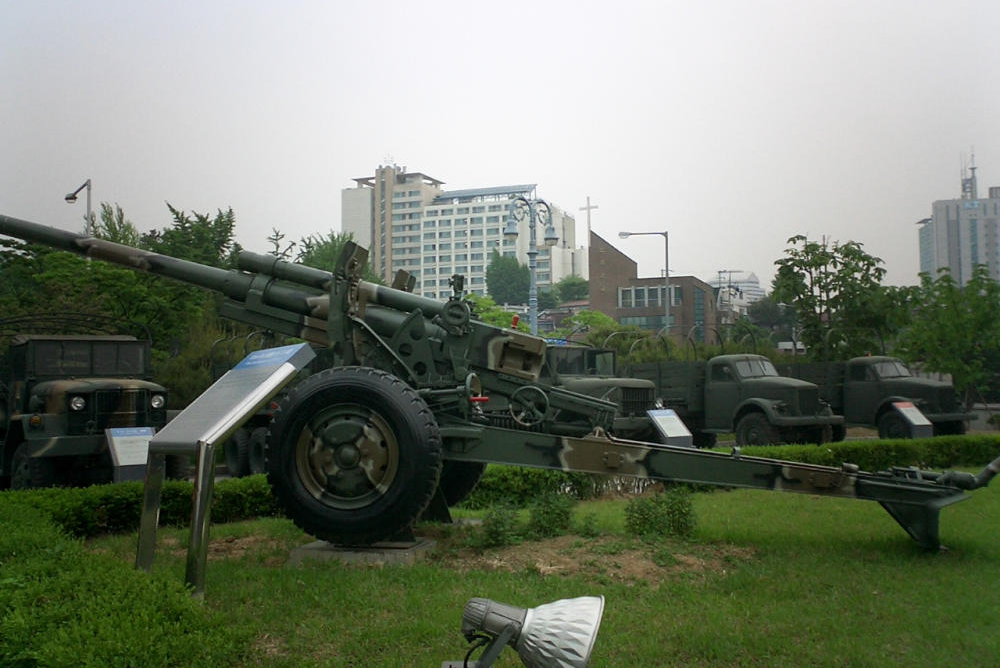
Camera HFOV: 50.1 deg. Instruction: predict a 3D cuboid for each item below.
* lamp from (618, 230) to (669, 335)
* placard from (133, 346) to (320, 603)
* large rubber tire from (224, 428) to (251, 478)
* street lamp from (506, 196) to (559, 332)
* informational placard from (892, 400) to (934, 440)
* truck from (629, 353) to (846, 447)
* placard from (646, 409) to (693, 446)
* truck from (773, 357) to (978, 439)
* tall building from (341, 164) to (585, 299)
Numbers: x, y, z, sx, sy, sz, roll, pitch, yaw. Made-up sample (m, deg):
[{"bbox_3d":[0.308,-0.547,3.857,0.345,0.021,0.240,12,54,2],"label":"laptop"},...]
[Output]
[{"bbox_3d":[6.903,-0.441,51.417,0.350,9.116,3.300,2,-4,-34],"label":"lamp"},{"bbox_3d":[-1.424,0.674,5.575,0.691,1.235,0.740,2,-4,-36],"label":"placard"},{"bbox_3d":[-5.186,2.363,21.108,0.270,1.030,1.030,1,-3,-28],"label":"large rubber tire"},{"bbox_3d":[0.983,-0.527,33.071,1.650,7.490,0.450,1,-3,-25],"label":"street lamp"},{"bbox_3d":[9.215,2.077,23.712,0.660,1.081,0.578,1,-3,-30],"label":"informational placard"},{"bbox_3d":[5.472,1.669,25.465,2.180,2.250,5.530,1,-3,-25],"label":"truck"},{"bbox_3d":[3.214,1.961,20.066,0.660,1.036,0.578,1,-3,-30],"label":"placard"},{"bbox_3d":[9.270,1.738,27.409,2.180,2.250,5.530,1,-3,-25],"label":"truck"},{"bbox_3d":[-10.340,-16.421,290.243,61.000,51.000,25.000,-2,-3,24],"label":"tall building"}]

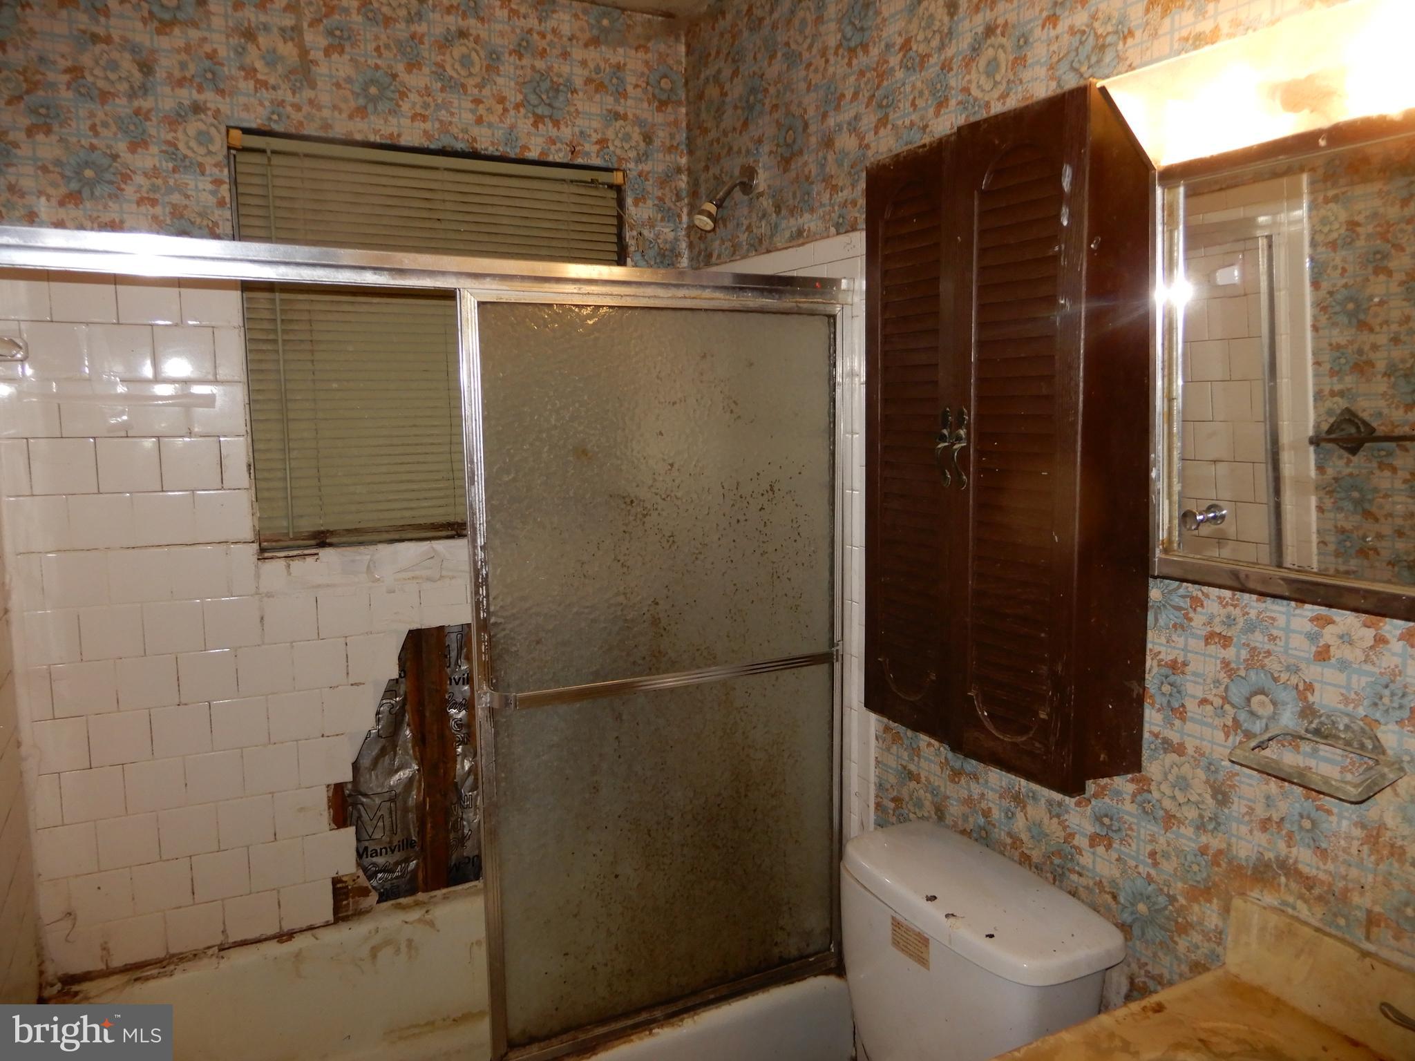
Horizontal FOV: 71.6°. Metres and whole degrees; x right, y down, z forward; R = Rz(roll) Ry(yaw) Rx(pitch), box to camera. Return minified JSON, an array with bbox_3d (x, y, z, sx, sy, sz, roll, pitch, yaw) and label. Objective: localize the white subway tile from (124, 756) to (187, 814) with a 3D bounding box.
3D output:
[{"bbox_3d":[-1.140,0.524,2.025,0.108,0.108,0.009,-4,7,-27],"label":"white subway tile"}]

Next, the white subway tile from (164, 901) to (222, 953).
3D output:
[{"bbox_3d":[-1.084,0.841,2.072,0.108,0.100,0.009,-4,7,-25],"label":"white subway tile"}]

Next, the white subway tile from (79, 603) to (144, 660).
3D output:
[{"bbox_3d":[-1.185,0.201,1.955,0.108,0.108,0.009,-4,7,-25],"label":"white subway tile"}]

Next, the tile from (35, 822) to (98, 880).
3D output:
[{"bbox_3d":[-1.284,0.643,1.971,0.104,0.108,0.008,-4,8,-25],"label":"tile"}]

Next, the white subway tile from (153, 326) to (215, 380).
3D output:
[{"bbox_3d":[-1.042,-0.352,1.958,0.108,0.108,0.008,-4,8,-25],"label":"white subway tile"}]

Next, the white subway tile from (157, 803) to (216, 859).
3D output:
[{"bbox_3d":[-1.092,0.630,2.057,0.108,0.108,0.009,-4,7,-28],"label":"white subway tile"}]

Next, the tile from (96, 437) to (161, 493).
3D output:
[{"bbox_3d":[-1.153,-0.130,1.953,0.108,0.108,0.009,-4,7,-27],"label":"tile"}]

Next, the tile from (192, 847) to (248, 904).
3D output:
[{"bbox_3d":[-1.041,0.736,2.095,0.108,0.108,0.009,-4,7,-28],"label":"tile"}]

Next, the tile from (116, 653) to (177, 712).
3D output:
[{"bbox_3d":[-1.129,0.305,1.978,0.108,0.108,0.009,-4,9,-25],"label":"tile"}]

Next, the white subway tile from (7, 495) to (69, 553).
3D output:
[{"bbox_3d":[-1.290,-0.012,1.892,0.098,0.108,0.009,-4,7,-27],"label":"white subway tile"}]

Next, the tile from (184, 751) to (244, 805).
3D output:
[{"bbox_3d":[-1.043,0.521,2.075,0.108,0.108,0.009,-4,7,-27],"label":"tile"}]

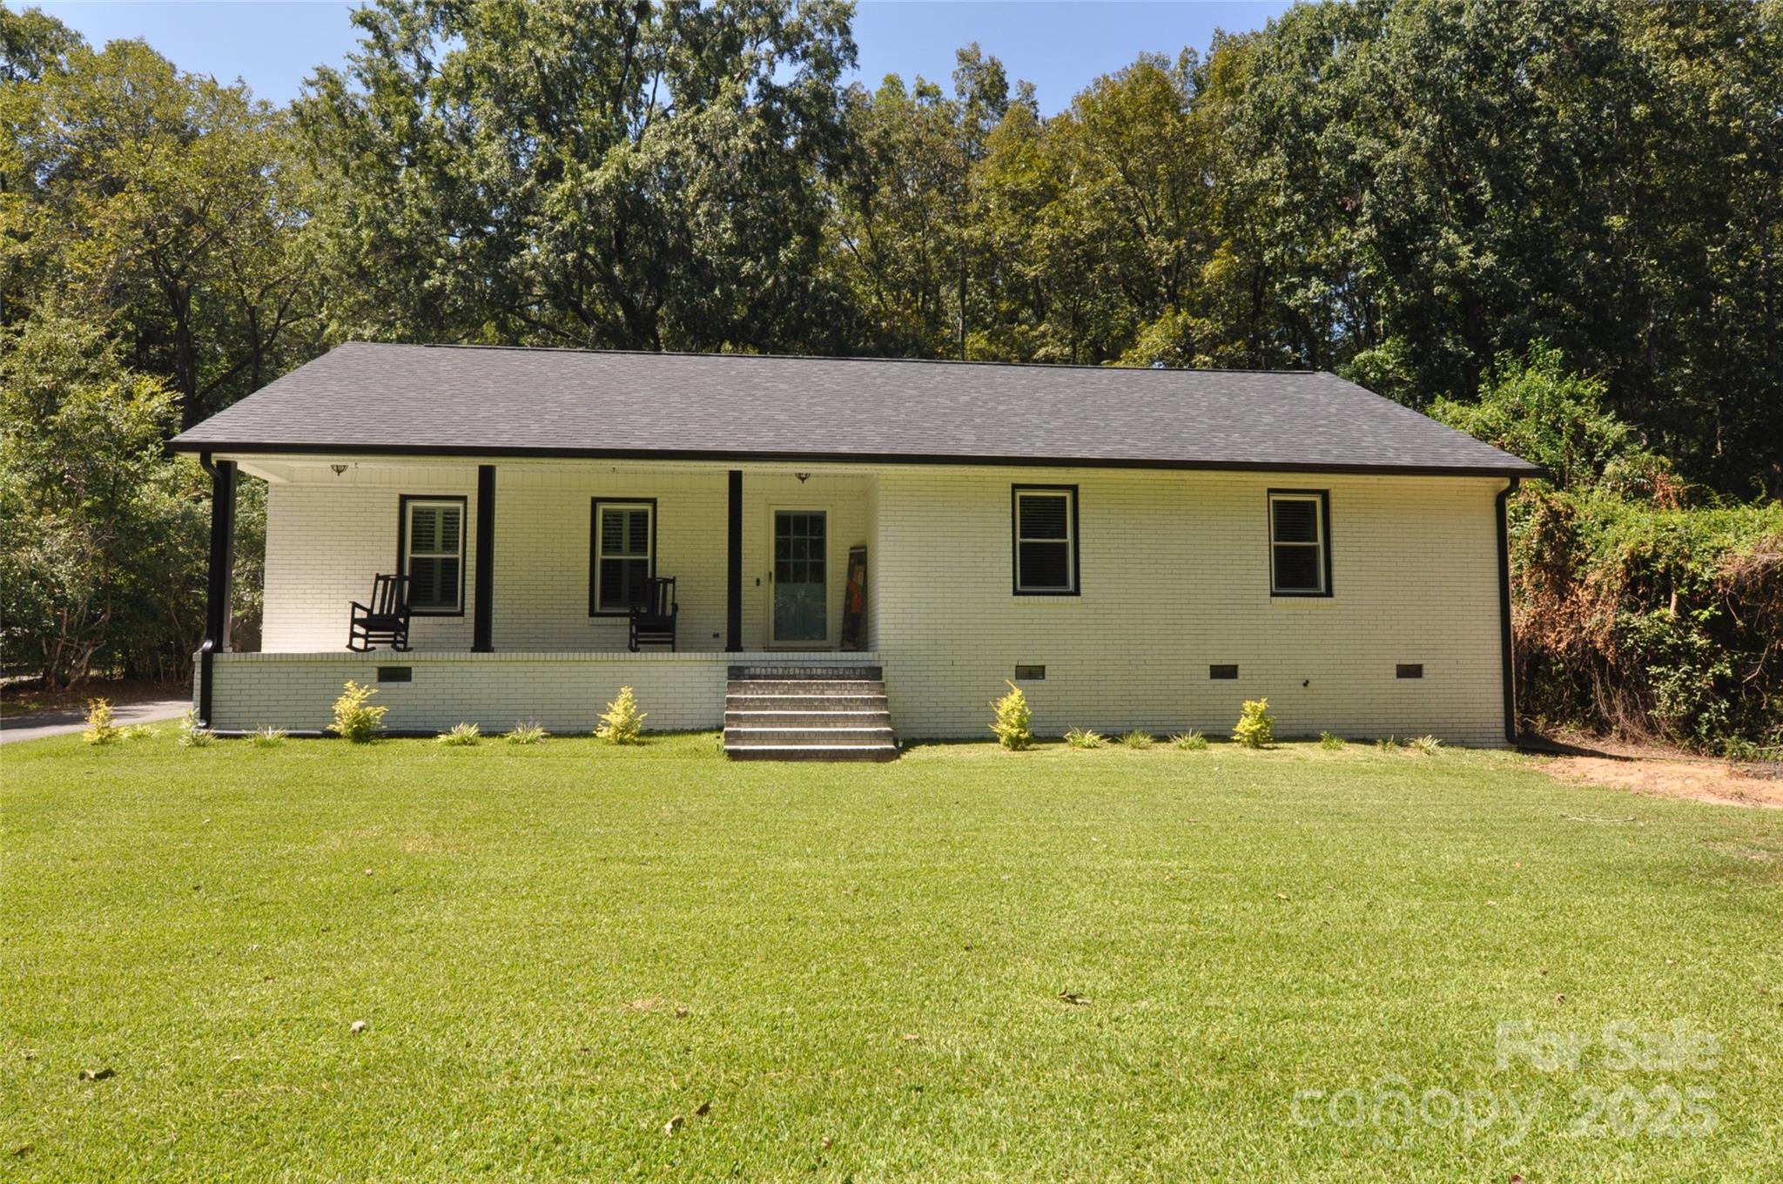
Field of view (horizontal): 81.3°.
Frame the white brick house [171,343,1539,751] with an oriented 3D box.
[{"bbox_3d":[-0.383,-0.872,18.538,17.792,6.777,10.438,0,-5,-7],"label":"white brick house"}]

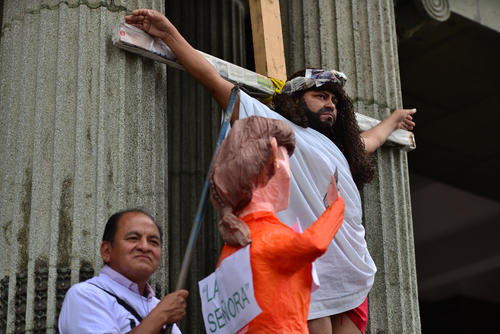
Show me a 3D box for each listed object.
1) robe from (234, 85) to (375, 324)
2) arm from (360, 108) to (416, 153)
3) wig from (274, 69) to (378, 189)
[{"bbox_3d":[0.230,0.145,5.580,0.580,0.920,0.400,18,-30,-39],"label":"robe"},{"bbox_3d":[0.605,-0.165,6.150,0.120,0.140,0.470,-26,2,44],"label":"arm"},{"bbox_3d":[0.307,-0.159,5.800,0.310,0.475,0.410,-21,-30,38],"label":"wig"}]

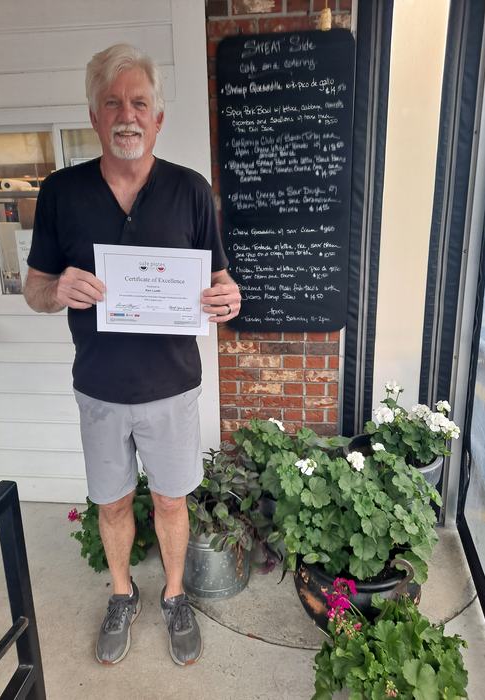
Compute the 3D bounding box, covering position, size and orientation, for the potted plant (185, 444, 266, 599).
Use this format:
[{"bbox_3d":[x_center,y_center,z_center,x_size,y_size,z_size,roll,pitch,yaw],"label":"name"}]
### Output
[{"bbox_3d":[-0.090,0.638,1.976,0.350,0.530,0.350,1,15,7],"label":"potted plant"}]

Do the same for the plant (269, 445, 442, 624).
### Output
[{"bbox_3d":[0.365,0.641,1.684,0.540,0.655,0.500,1,15,7],"label":"plant"}]

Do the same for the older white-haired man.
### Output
[{"bbox_3d":[-0.304,0.100,1.492,0.610,1.820,0.390,-1,14,-2],"label":"older white-haired man"}]

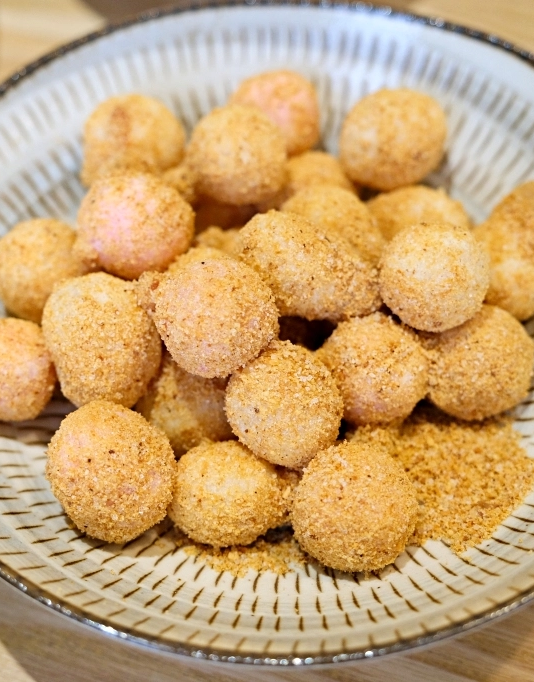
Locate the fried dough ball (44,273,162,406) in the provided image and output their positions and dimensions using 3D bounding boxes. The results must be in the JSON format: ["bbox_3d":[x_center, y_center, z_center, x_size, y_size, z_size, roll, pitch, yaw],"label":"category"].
[{"bbox_3d":[-0.040,0.000,0.289,0.029,0.030,0.030,-1,55,2],"label":"fried dough ball"}]

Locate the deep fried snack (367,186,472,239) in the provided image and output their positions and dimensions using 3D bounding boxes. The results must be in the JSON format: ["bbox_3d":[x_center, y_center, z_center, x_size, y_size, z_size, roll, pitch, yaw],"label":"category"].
[{"bbox_3d":[0.045,-0.031,0.355,0.031,0.029,0.030,-1,54,1],"label":"deep fried snack"}]

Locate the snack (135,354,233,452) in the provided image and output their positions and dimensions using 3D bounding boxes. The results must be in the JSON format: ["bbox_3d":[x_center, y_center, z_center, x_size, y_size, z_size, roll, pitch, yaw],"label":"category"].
[{"bbox_3d":[-0.019,0.015,0.293,0.027,0.027,0.027,-1,55,2],"label":"snack"}]

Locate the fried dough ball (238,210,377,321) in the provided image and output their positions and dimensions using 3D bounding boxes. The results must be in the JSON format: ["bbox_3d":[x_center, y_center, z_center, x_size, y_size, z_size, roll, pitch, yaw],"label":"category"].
[{"bbox_3d":[0.011,-0.020,0.321,0.042,0.029,0.028,26,59,19],"label":"fried dough ball"}]

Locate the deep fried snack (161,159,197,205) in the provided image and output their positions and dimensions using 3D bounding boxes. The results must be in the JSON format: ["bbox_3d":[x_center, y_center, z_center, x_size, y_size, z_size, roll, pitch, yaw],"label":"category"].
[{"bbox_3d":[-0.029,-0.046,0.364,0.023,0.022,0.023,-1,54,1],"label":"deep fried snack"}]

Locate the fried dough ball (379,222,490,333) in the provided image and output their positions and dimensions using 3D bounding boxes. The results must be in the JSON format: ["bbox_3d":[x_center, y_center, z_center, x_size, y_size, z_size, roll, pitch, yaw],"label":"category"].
[{"bbox_3d":[0.042,-0.016,0.295,0.027,0.027,0.027,-1,55,2],"label":"fried dough ball"}]

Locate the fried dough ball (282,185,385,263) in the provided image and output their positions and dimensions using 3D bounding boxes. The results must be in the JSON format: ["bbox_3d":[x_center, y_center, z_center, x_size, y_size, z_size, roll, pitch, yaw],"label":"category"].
[{"bbox_3d":[0.017,-0.028,0.310,0.028,0.028,0.028,-1,55,2],"label":"fried dough ball"}]

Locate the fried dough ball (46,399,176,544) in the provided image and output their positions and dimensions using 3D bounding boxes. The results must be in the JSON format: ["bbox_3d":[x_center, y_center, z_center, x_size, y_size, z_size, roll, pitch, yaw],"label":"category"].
[{"bbox_3d":[-0.035,0.029,0.268,0.029,0.031,0.031,-1,55,2],"label":"fried dough ball"}]

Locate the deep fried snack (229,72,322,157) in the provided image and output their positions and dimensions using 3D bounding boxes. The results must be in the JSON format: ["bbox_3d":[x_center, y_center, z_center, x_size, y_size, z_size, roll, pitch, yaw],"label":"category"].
[{"bbox_3d":[0.003,-0.072,0.384,0.029,0.030,0.030,-1,54,1],"label":"deep fried snack"}]

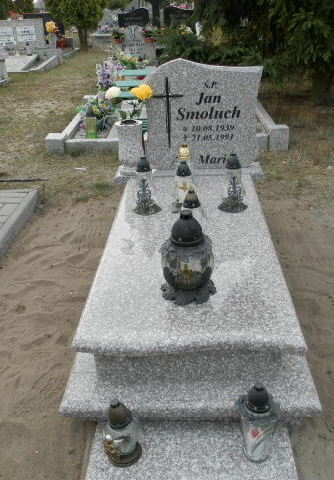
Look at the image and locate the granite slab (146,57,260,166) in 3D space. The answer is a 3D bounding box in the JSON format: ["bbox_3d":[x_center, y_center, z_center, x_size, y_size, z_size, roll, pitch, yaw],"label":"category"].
[{"bbox_3d":[0.204,-0.757,2.808,0.680,0.654,0.100,1,28,2],"label":"granite slab"}]

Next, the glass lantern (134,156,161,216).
[{"bbox_3d":[-0.102,-0.294,2.380,0.150,0.276,0.150,1,28,2],"label":"glass lantern"}]

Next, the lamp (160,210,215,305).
[{"bbox_3d":[0.082,0.054,1.773,0.224,0.338,0.224,0,26,3],"label":"lamp"}]

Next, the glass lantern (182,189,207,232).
[{"bbox_3d":[0.126,-0.130,2.141,0.115,0.224,0.115,1,28,2],"label":"glass lantern"}]

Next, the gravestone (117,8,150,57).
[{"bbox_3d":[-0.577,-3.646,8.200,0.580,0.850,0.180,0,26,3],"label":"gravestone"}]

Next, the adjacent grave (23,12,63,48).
[{"bbox_3d":[-3.019,-5.146,11.300,0.950,0.780,0.300,1,28,2],"label":"adjacent grave"}]

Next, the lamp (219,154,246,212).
[{"bbox_3d":[0.368,-0.326,2.526,0.168,0.283,0.168,0,26,3],"label":"lamp"}]

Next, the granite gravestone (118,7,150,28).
[{"bbox_3d":[-0.821,-5.461,11.500,0.800,0.620,0.150,0,26,3],"label":"granite gravestone"}]

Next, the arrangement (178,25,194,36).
[{"bbox_3d":[0.384,-4.351,9.600,0.330,0.270,0.280,0,26,3],"label":"arrangement"}]

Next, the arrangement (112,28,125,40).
[{"bbox_3d":[-0.829,-3.512,7.900,0.250,0.270,0.250,0,26,3],"label":"arrangement"}]

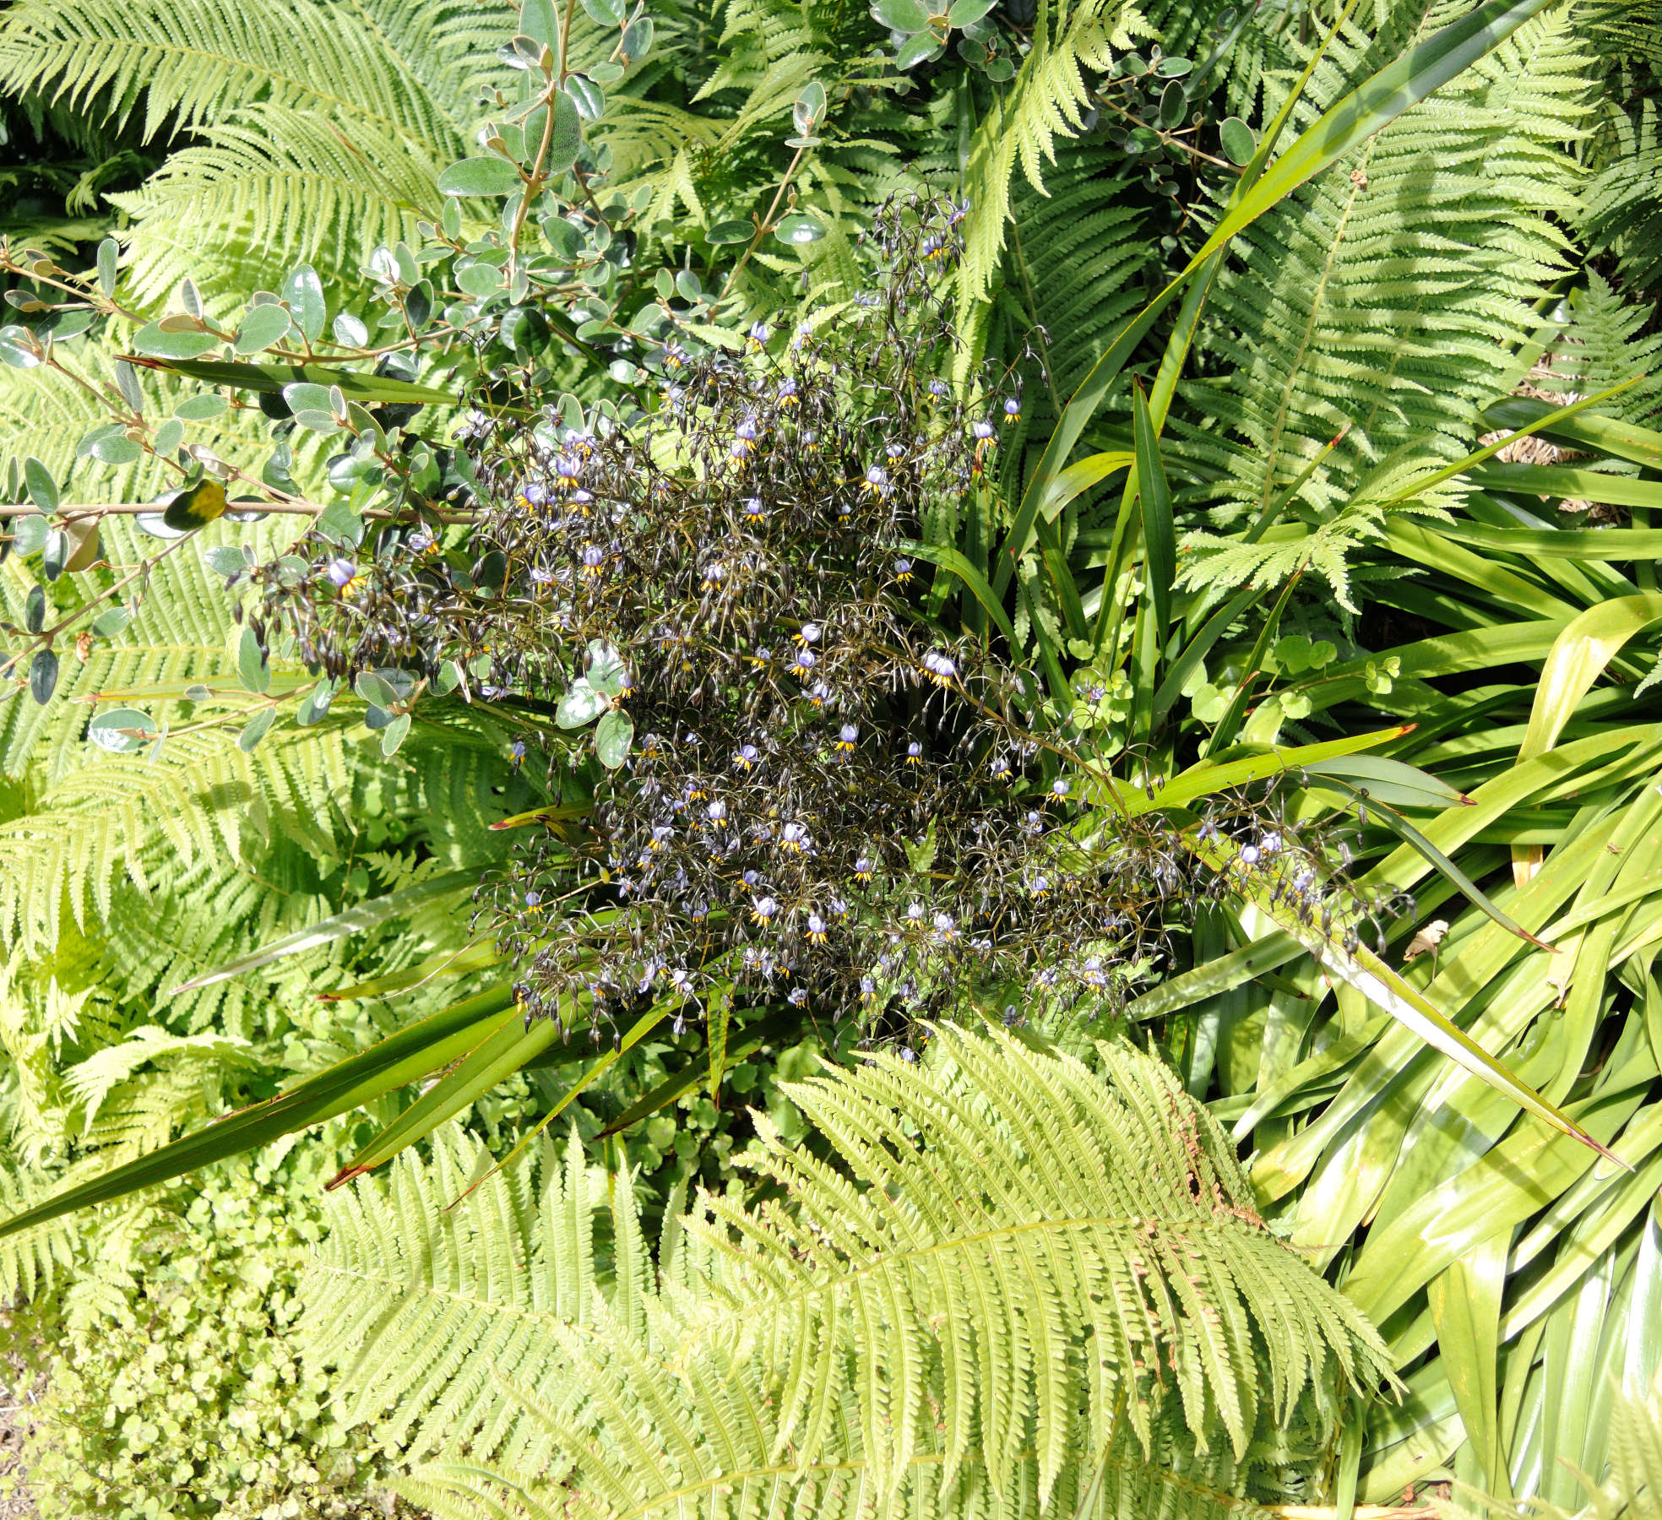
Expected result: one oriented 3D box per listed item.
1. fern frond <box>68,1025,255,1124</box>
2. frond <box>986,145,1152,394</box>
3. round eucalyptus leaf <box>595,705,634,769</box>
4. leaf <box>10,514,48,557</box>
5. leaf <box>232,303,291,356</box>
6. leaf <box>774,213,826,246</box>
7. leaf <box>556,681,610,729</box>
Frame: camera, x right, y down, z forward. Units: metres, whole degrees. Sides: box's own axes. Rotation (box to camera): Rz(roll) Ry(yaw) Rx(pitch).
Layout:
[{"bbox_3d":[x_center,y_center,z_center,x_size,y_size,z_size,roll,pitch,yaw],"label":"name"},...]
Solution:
[{"bbox_3d":[-0.543,0.255,1.330,0.155,0.050,0.075,-17,45,-7],"label":"fern frond"},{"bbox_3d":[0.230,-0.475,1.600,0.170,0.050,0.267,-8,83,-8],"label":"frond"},{"bbox_3d":[-0.152,-0.015,1.150,0.026,0.010,0.043,1,77,0],"label":"round eucalyptus leaf"},{"bbox_3d":[-0.547,-0.154,1.120,0.026,0.010,0.031,36,74,15],"label":"leaf"},{"bbox_3d":[-0.417,-0.315,1.200,0.046,0.010,0.031,-32,67,0],"label":"leaf"},{"bbox_3d":[-0.025,-0.437,1.350,0.043,0.010,0.029,-7,53,0],"label":"leaf"},{"bbox_3d":[-0.174,-0.038,1.150,0.038,0.010,0.028,-24,68,-7],"label":"leaf"}]

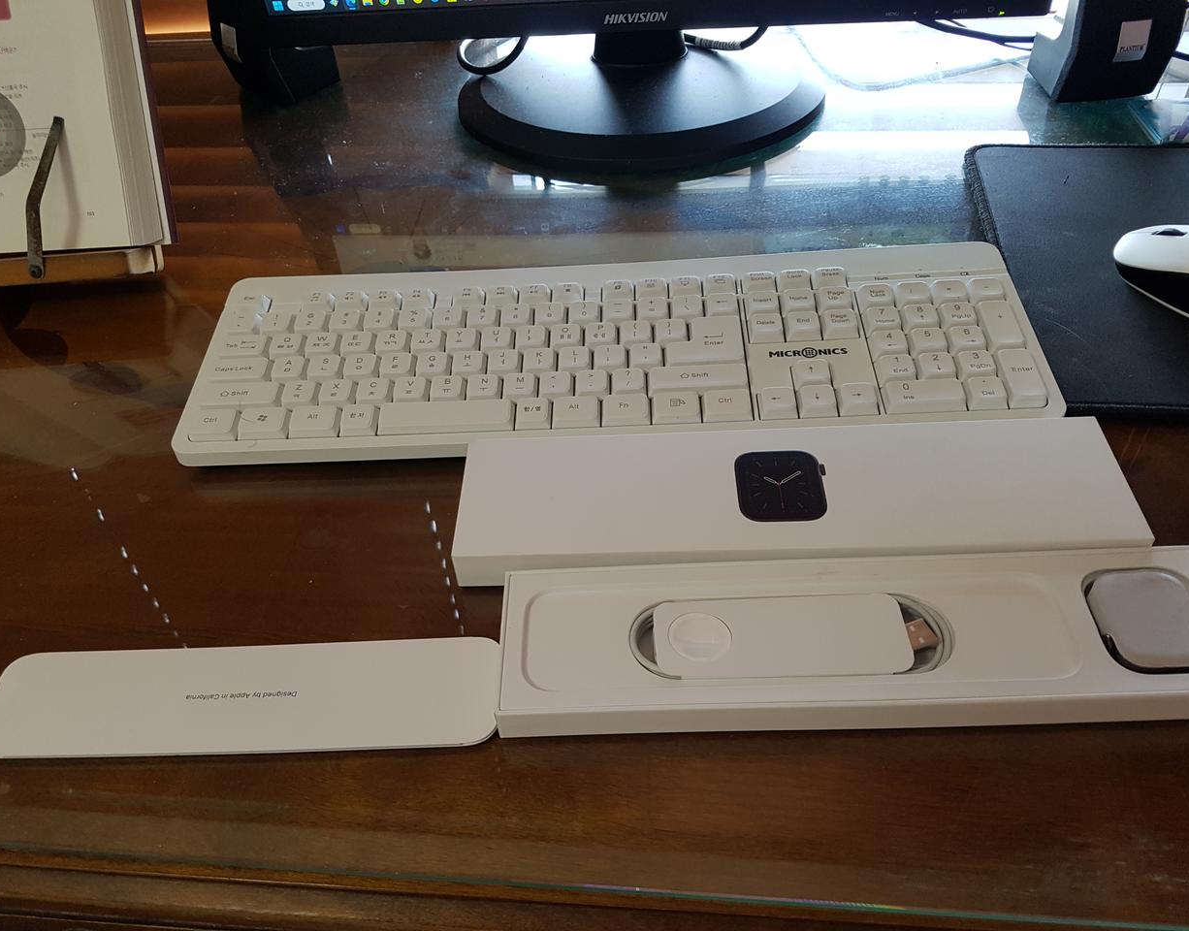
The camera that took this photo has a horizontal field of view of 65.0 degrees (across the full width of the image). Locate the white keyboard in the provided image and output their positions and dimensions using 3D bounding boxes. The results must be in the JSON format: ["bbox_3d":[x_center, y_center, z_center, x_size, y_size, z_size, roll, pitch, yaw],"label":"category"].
[{"bbox_3d":[0.009,-0.062,0.504,0.446,0.026,0.133,-2,47,2],"label":"white keyboard"}]

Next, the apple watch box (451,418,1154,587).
[{"bbox_3d":[0.087,0.017,0.427,0.295,0.022,0.071,-2,47,3],"label":"apple watch box"}]

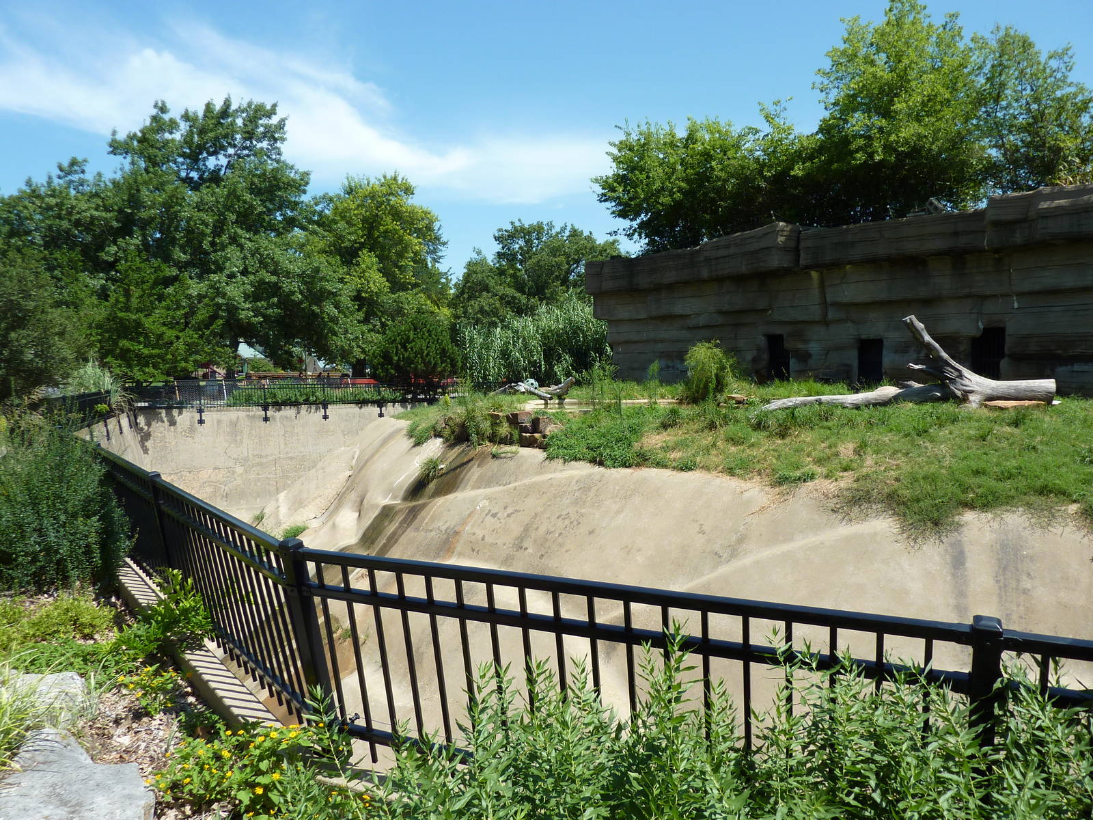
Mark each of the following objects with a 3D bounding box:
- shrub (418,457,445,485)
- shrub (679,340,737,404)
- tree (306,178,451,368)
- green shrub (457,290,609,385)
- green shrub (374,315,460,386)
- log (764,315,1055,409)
[{"bbox_3d":[-3.342,1.764,22.800,0.790,0.760,0.740,0,3,-9],"label":"shrub"},{"bbox_3d":[5.022,-1.153,24.500,1.750,2.010,1.640,1,3,11],"label":"shrub"},{"bbox_3d":[-10.629,-8.519,50.000,8.870,12.980,8.550,-1,3,-11],"label":"tree"},{"bbox_3d":[-0.671,-3.483,40.000,7.620,5.110,4.200,0,3,0],"label":"green shrub"},{"bbox_3d":[-6.381,-2.838,38.300,4.140,3.810,3.810,-1,3,-10],"label":"green shrub"},{"bbox_3d":[8.501,-1.097,18.600,6.900,2.170,1.600,0,3,-3],"label":"log"}]

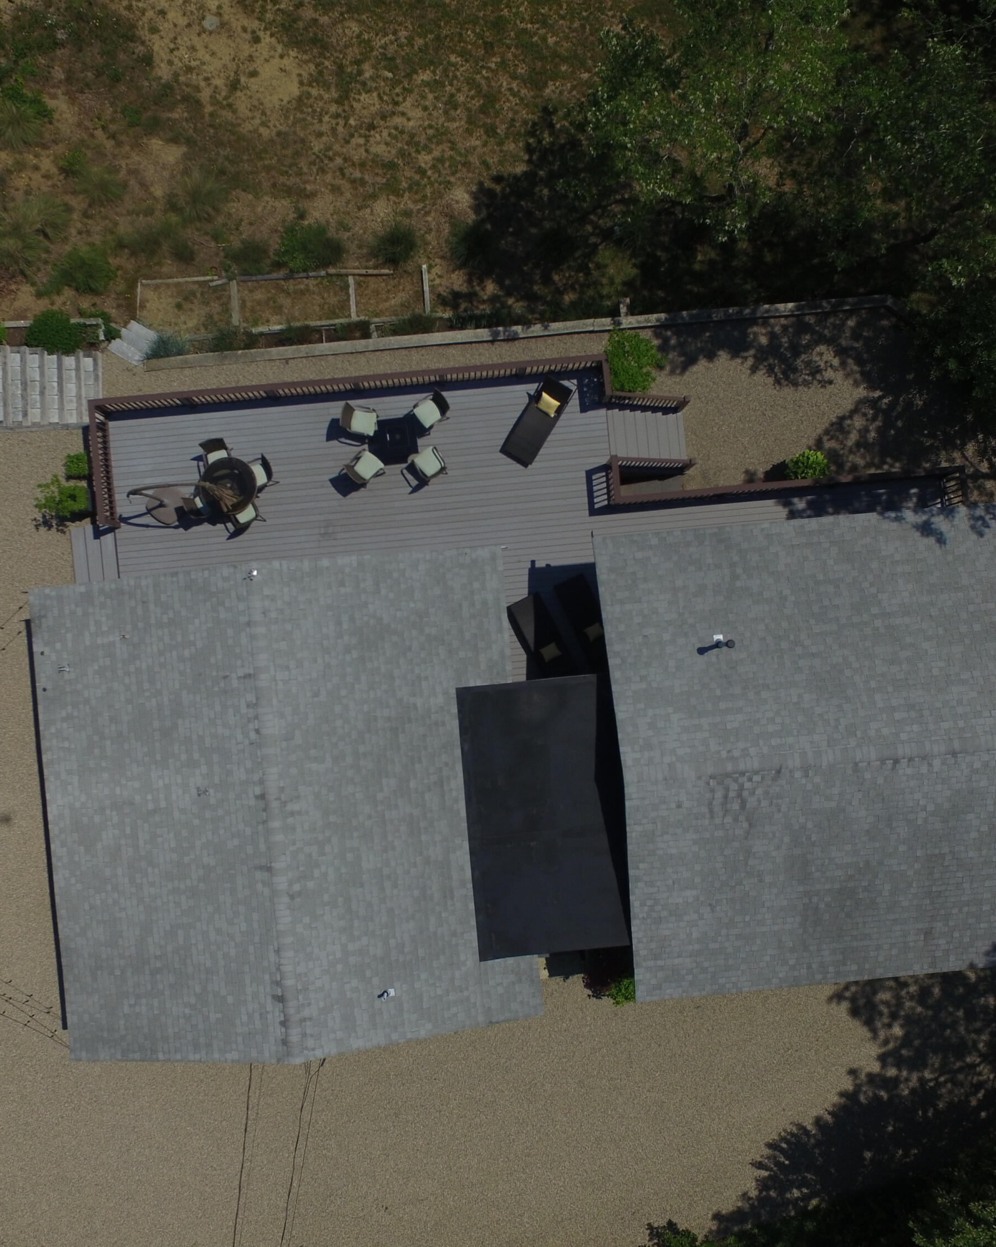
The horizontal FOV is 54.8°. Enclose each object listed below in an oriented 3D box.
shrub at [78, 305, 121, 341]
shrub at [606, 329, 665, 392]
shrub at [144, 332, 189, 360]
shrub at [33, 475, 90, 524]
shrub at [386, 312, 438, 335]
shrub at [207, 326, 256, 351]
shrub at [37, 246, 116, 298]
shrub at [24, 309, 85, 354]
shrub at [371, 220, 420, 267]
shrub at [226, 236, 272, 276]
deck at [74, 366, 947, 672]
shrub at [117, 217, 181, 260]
[{"bbox_3d":[-8.831,-6.666,21.341,0.930,0.550,0.770,0,89,-1],"label":"shrub"},{"bbox_3d":[3.067,-5.873,21.500,1.300,1.900,1.350,0,90,0],"label":"shrub"},{"bbox_3d":[-7.461,-6.249,21.594,0.980,0.500,0.600,0,89,-1],"label":"shrub"},{"bbox_3d":[-9.495,-2.721,20.960,1.150,1.100,1.040,0,89,-1],"label":"shrub"},{"bbox_3d":[-1.949,-6.857,22.000,1.100,0.500,0.550,0,90,0],"label":"shrub"},{"bbox_3d":[-6.011,-6.420,21.630,1.110,0.500,0.570,0,89,-1],"label":"shrub"},{"bbox_3d":[-9.362,-7.842,21.400,1.600,0.800,1.100,0,90,0],"label":"shrub"},{"bbox_3d":[-10.006,-6.602,21.700,1.300,0.950,1.000,0,90,0],"label":"shrub"},{"bbox_3d":[-2.270,-8.365,21.113,1.030,0.750,0.970,0,89,-1],"label":"shrub"},{"bbox_3d":[-5.460,-8.069,21.085,1.020,0.650,0.860,0,89,-1],"label":"shrub"},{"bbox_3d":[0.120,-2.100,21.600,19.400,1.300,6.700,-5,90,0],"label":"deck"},{"bbox_3d":[-7.661,-8.446,21.100,1.400,0.650,0.950,0,90,0],"label":"shrub"}]

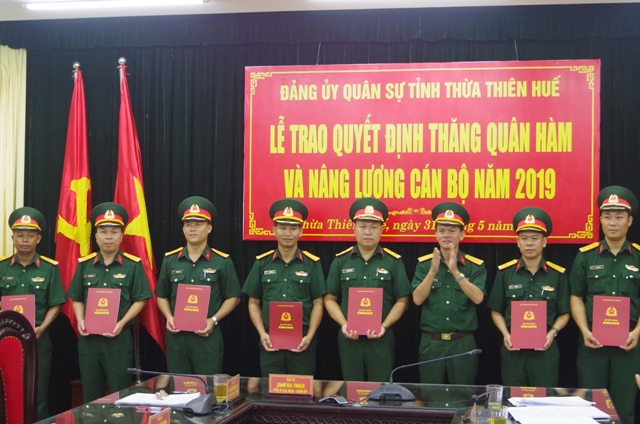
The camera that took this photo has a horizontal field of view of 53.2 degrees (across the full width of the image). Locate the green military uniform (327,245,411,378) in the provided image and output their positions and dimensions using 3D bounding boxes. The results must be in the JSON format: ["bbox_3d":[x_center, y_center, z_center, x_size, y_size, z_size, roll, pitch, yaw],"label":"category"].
[{"bbox_3d":[0.324,0.948,4.270,0.540,1.440,0.340,0,-1,6],"label":"green military uniform"}]

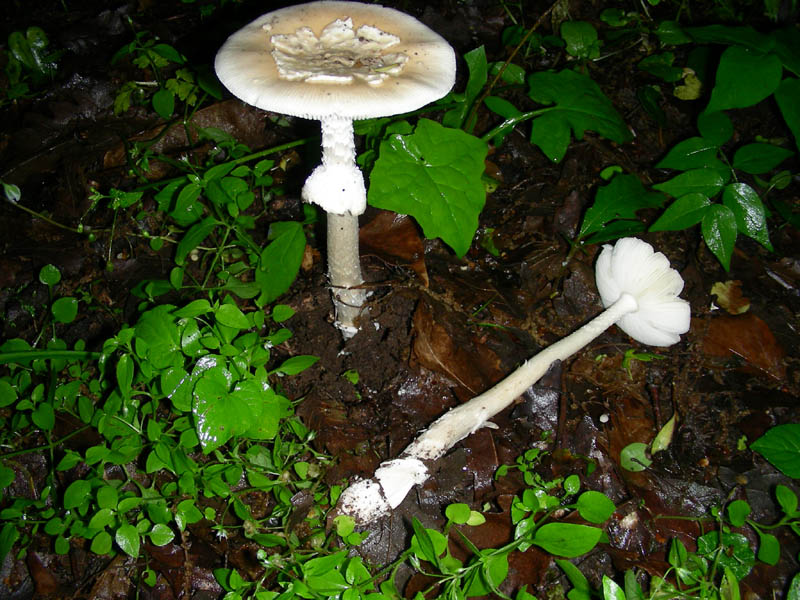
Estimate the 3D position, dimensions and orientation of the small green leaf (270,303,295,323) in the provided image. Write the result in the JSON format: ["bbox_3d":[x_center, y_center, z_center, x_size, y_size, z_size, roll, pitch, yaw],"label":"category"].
[{"bbox_3d":[-0.070,0.008,0.519,0.015,0.004,0.011,-15,67,-12],"label":"small green leaf"}]

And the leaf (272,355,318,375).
[{"bbox_3d":[-0.057,0.036,0.486,0.028,0.004,0.010,-19,57,-16],"label":"leaf"}]

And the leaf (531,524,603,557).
[{"bbox_3d":[0.068,0.096,0.353,0.029,0.004,0.014,-6,50,-5],"label":"leaf"}]

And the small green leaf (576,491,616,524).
[{"bbox_3d":[0.082,0.086,0.364,0.016,0.002,0.015,0,50,0],"label":"small green leaf"}]

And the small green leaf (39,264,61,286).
[{"bbox_3d":[-0.218,-0.015,0.547,0.013,0.003,0.016,-6,64,-15],"label":"small green leaf"}]

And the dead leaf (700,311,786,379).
[{"bbox_3d":[0.209,0.028,0.533,0.044,0.008,0.062,-21,44,-23],"label":"dead leaf"}]

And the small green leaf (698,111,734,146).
[{"bbox_3d":[0.234,-0.127,0.649,0.026,0.005,0.030,-5,67,10],"label":"small green leaf"}]

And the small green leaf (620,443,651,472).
[{"bbox_3d":[0.126,0.084,0.468,0.017,0.003,0.018,-24,49,-19],"label":"small green leaf"}]

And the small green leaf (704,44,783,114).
[{"bbox_3d":[0.226,-0.146,0.589,0.067,0.010,0.046,-39,68,-13],"label":"small green leaf"}]

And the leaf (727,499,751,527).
[{"bbox_3d":[0.163,0.102,0.423,0.012,0.004,0.014,20,65,23],"label":"leaf"}]

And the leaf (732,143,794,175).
[{"bbox_3d":[0.255,-0.099,0.616,0.042,0.005,0.025,-6,58,7],"label":"leaf"}]

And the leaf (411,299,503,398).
[{"bbox_3d":[0.035,0.030,0.527,0.045,0.015,0.078,-18,49,-16],"label":"leaf"}]

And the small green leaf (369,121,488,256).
[{"bbox_3d":[0.019,-0.075,0.588,0.082,0.018,0.095,-23,70,-8],"label":"small green leaf"}]

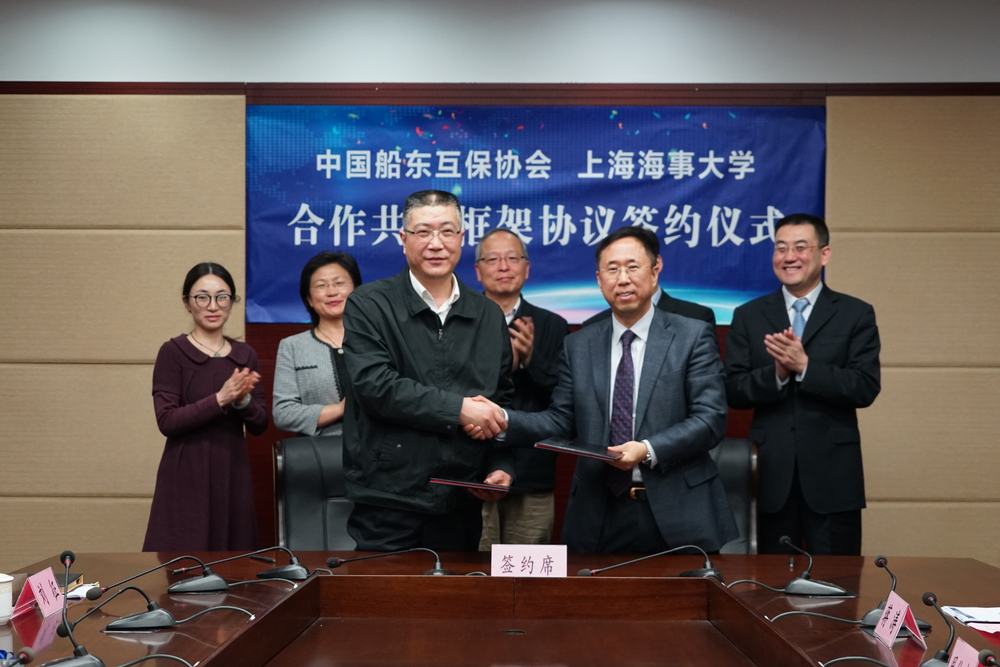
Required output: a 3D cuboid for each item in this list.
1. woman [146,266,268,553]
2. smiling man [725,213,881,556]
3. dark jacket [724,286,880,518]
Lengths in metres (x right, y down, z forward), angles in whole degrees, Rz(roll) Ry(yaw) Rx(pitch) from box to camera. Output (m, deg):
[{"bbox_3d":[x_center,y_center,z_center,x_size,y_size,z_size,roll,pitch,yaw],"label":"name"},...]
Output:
[{"bbox_3d":[-0.945,0.570,6.420,0.430,1.600,0.400,0,0,-18],"label":"woman"},{"bbox_3d":[0.968,0.492,6.400,0.510,1.755,0.400,0,0,14],"label":"smiling man"},{"bbox_3d":[0.968,0.210,6.400,0.500,0.740,0.370,0,0,14],"label":"dark jacket"}]

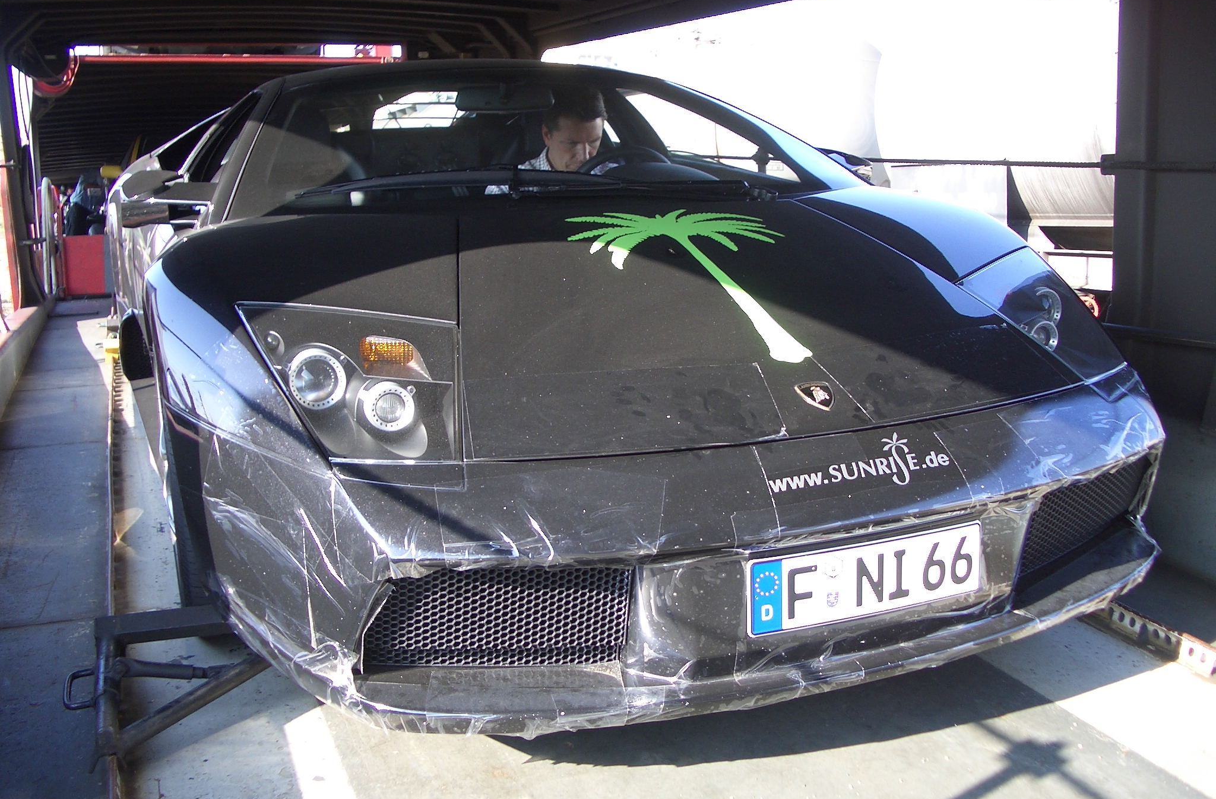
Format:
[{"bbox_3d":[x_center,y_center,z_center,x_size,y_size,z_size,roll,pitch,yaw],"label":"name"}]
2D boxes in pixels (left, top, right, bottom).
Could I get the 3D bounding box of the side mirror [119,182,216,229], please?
[{"bbox_3d":[-0.976,-0.440,2.725,0.200,0.115,0.140,-6,14,-22],"label":"side mirror"}]

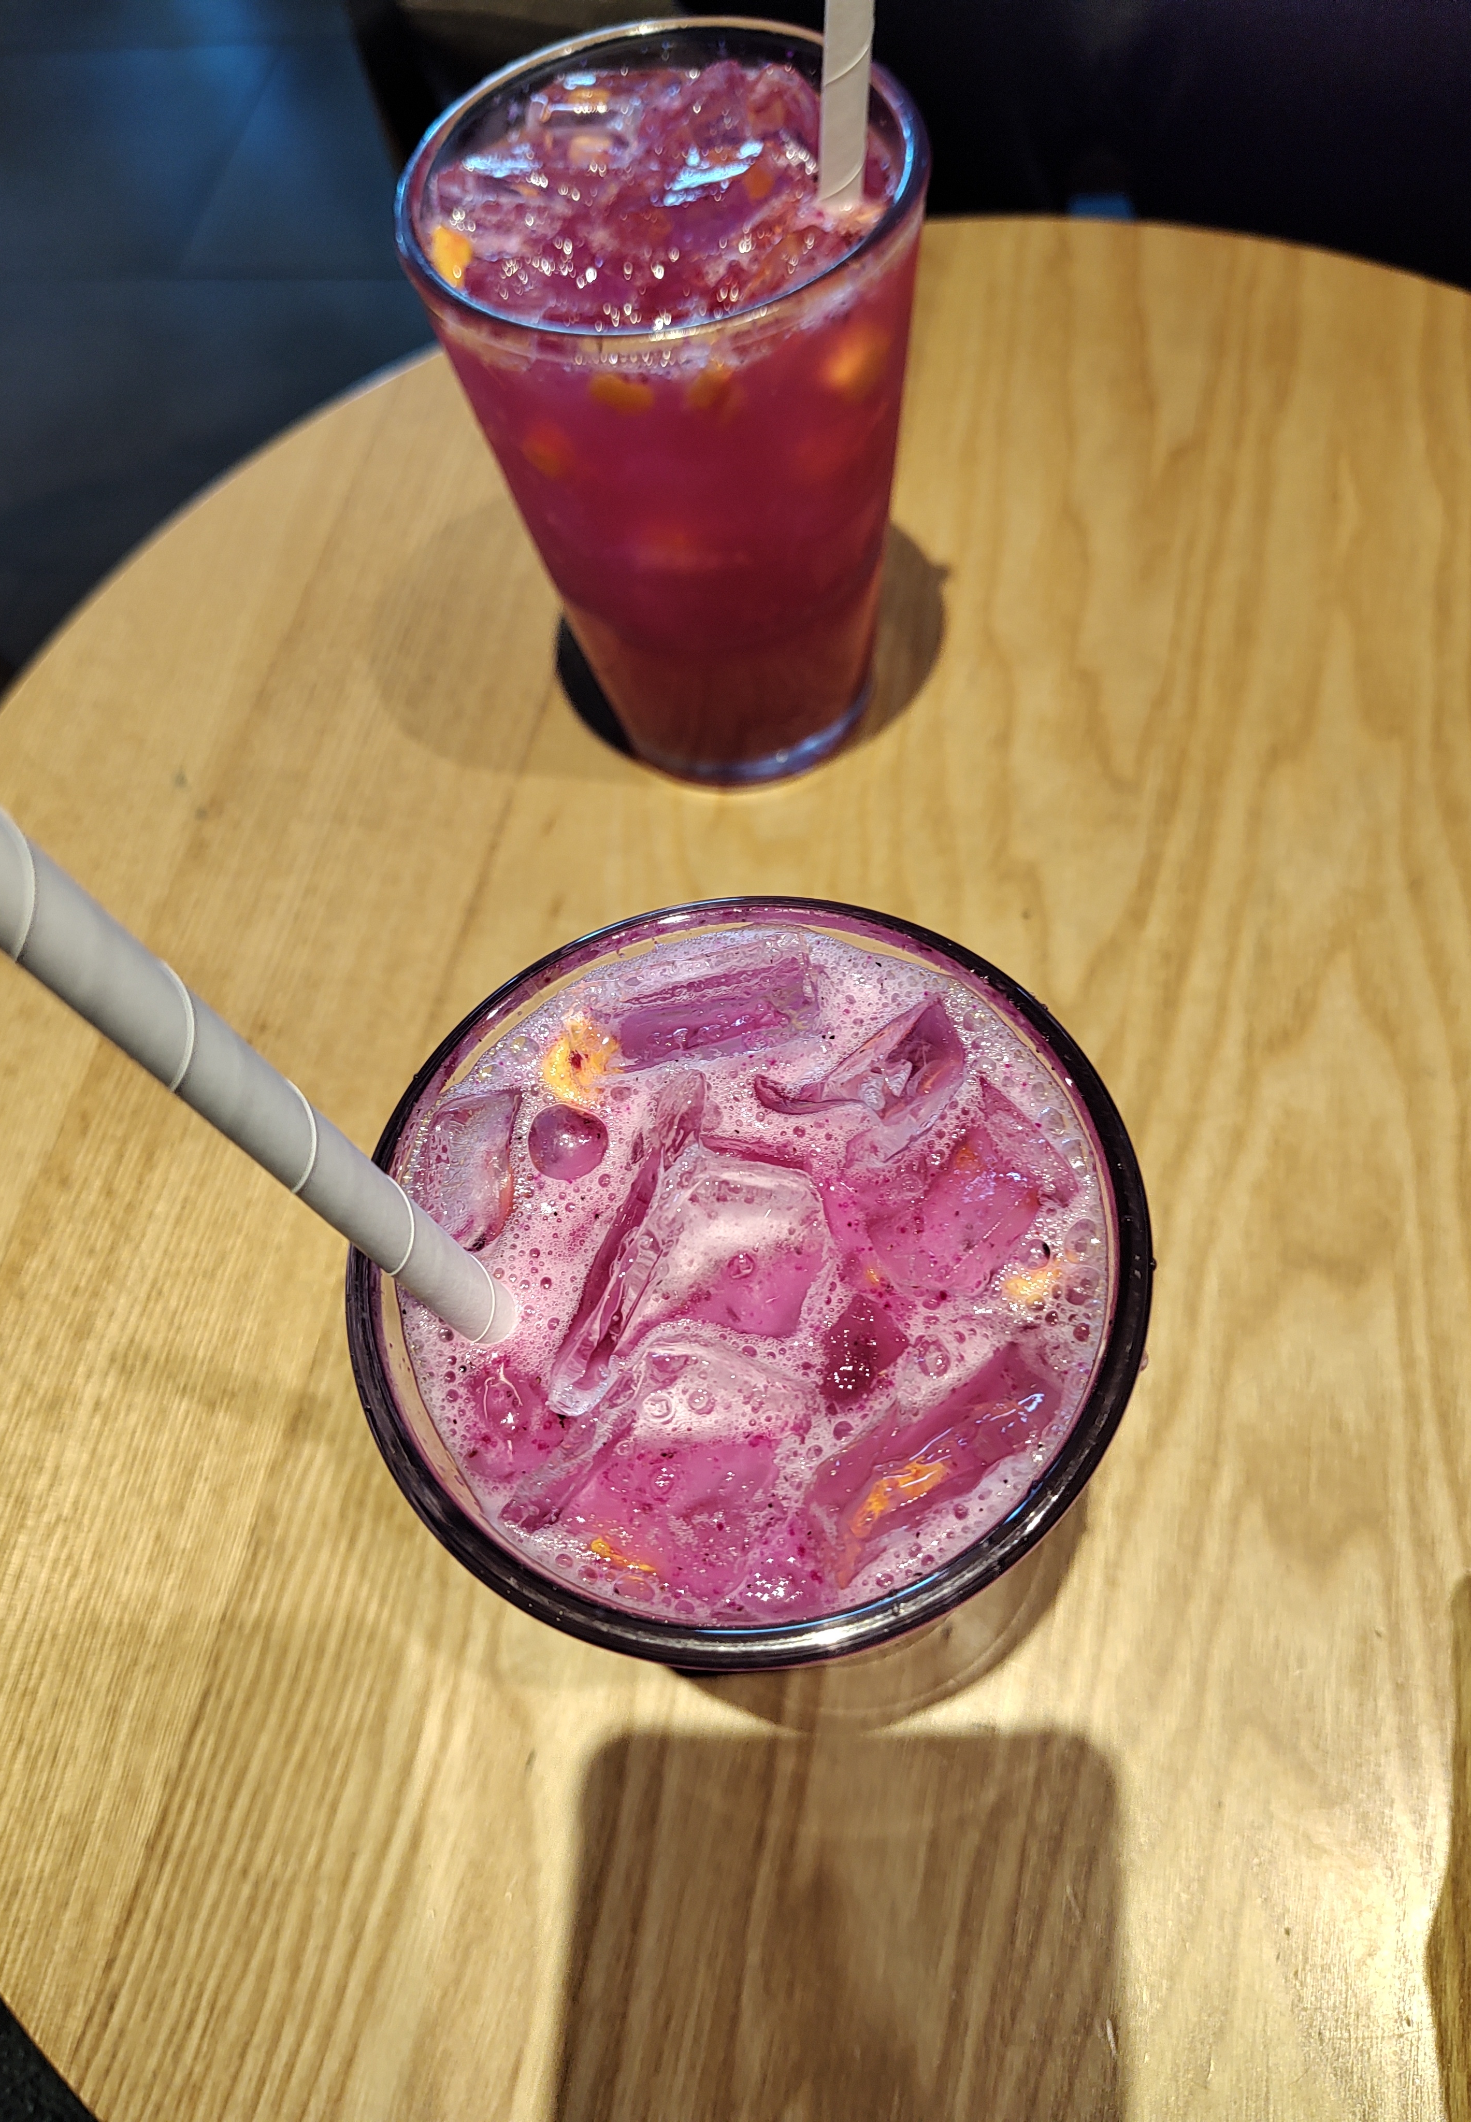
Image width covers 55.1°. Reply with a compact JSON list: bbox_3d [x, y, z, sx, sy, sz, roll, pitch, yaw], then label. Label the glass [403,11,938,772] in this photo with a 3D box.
[{"bbox_3d":[-0.006,-0.121,0.294,0.091,0.128,0.091,0,63,7],"label":"glass"}]

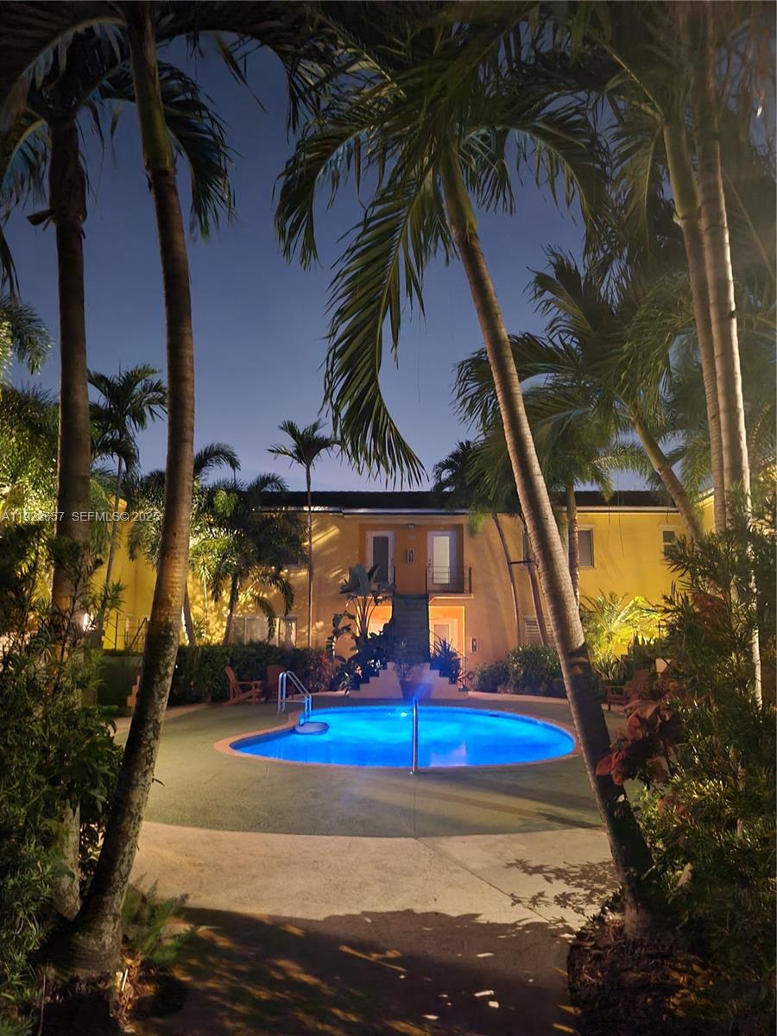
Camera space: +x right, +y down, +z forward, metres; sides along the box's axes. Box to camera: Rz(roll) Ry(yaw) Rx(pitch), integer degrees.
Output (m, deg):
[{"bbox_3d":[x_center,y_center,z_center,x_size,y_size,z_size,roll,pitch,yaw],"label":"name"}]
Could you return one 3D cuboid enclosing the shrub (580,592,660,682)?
[{"bbox_3d":[6.478,3.440,21.730,2.331,2.701,2.331,0,-9,0],"label":"shrub"}]

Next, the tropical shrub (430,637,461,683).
[{"bbox_3d":[1.641,4.149,22.228,0.933,1.450,0.933,0,-9,0],"label":"tropical shrub"}]

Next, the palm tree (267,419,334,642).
[{"bbox_3d":[-2.724,0.977,24.132,2.220,8.399,2.220,0,-9,0],"label":"palm tree"}]

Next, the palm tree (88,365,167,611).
[{"bbox_3d":[-7.246,0.179,21.219,2.372,9.092,2.372,0,-9,0],"label":"palm tree"}]

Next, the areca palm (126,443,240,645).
[{"bbox_3d":[-5.990,1.328,22.560,3.457,7.227,3.457,0,-9,0],"label":"areca palm"}]

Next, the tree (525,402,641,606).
[{"bbox_3d":[5.194,0.679,20.333,3.532,7.834,3.532,0,-9,0],"label":"tree"}]

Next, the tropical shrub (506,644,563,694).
[{"bbox_3d":[4.035,4.068,20.925,1.685,1.316,1.685,0,-9,0],"label":"tropical shrub"}]

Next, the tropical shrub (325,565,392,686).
[{"bbox_3d":[-0.846,3.111,22.084,1.912,3.559,1.721,0,-9,0],"label":"tropical shrub"}]

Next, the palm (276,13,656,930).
[{"bbox_3d":[0.527,-0.508,5.086,2.561,5.750,2.500,0,-9,0],"label":"palm"}]

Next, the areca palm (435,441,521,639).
[{"bbox_3d":[2.739,1.327,23.572,2.834,7.537,2.834,0,-9,0],"label":"areca palm"}]

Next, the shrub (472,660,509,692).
[{"bbox_3d":[2.799,4.338,21.288,1.091,0.891,1.091,0,-9,0],"label":"shrub"}]

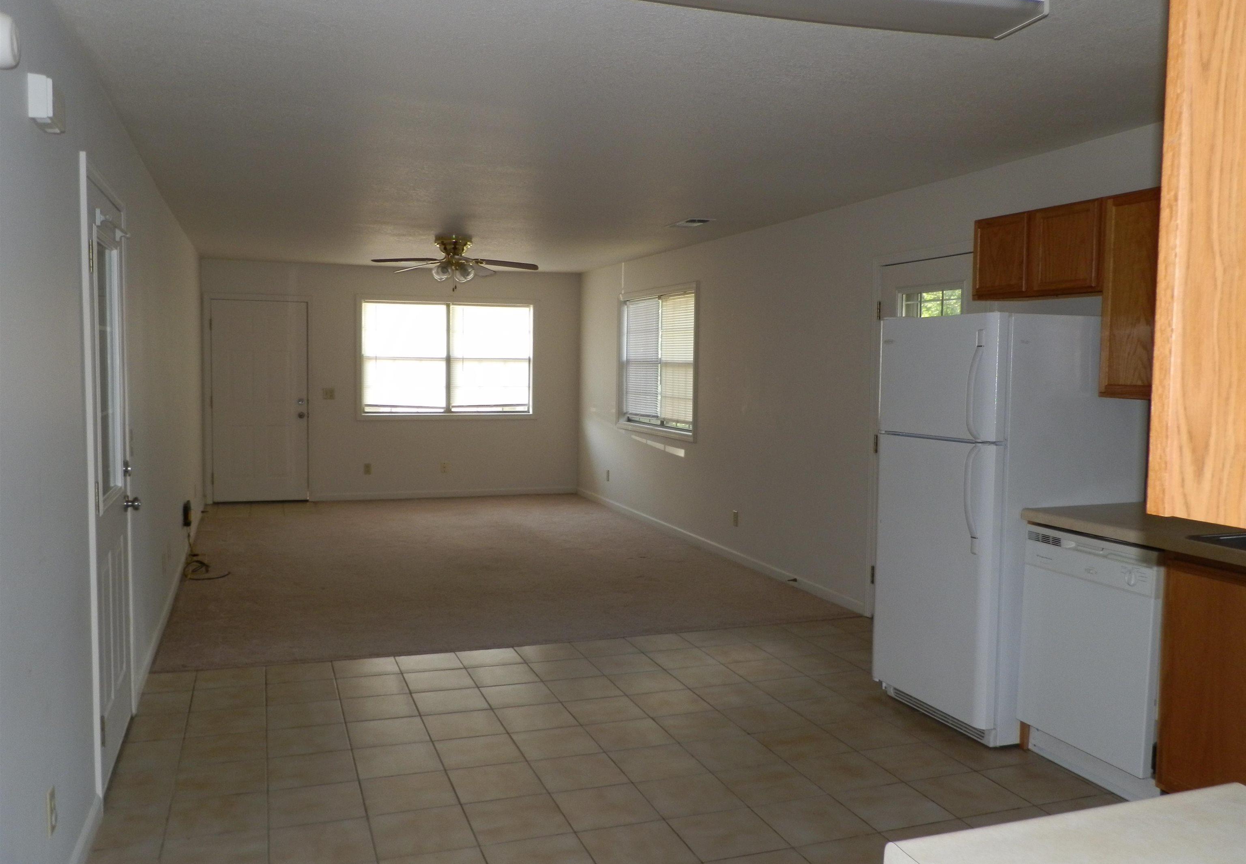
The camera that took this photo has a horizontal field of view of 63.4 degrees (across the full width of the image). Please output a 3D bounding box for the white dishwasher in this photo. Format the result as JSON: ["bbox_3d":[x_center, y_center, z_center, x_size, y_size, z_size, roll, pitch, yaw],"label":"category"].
[{"bbox_3d":[1.911,0.818,3.712,0.590,0.880,0.600,-1,4,-20],"label":"white dishwasher"}]

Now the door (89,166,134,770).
[{"bbox_3d":[-1.889,0.170,3.704,0.060,2.050,0.890,-1,4,-20],"label":"door"}]

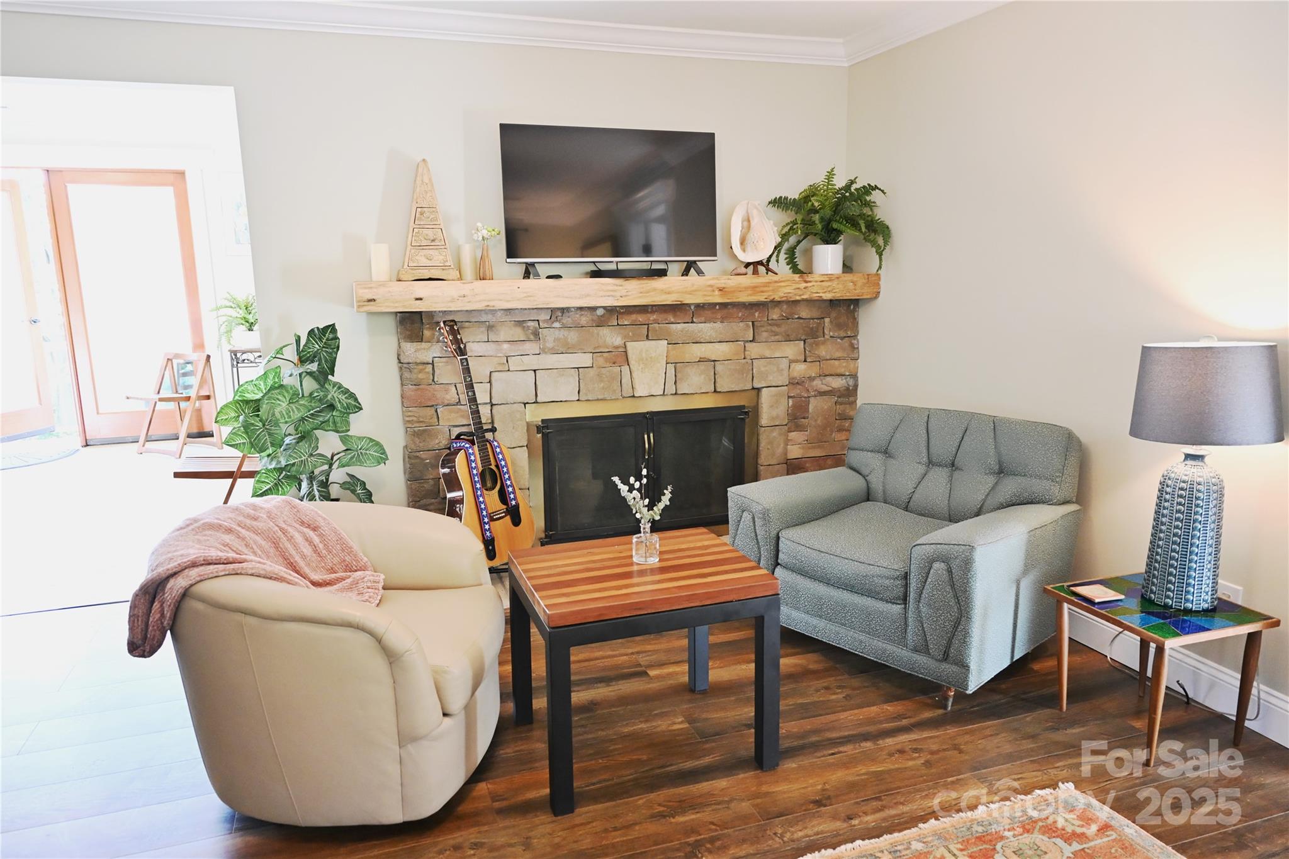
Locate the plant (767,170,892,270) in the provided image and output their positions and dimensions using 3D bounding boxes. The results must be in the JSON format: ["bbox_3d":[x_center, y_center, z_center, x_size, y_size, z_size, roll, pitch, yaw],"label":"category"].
[{"bbox_3d":[0.822,-0.960,3.972,0.564,0.481,0.509,-4,12,-18],"label":"plant"}]

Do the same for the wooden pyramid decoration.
[{"bbox_3d":[-0.919,-0.873,3.595,0.249,0.499,0.190,-4,11,-18],"label":"wooden pyramid decoration"}]

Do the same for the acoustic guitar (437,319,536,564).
[{"bbox_3d":[-0.704,0.052,3.504,0.130,1.045,0.400,-19,-10,37],"label":"acoustic guitar"}]

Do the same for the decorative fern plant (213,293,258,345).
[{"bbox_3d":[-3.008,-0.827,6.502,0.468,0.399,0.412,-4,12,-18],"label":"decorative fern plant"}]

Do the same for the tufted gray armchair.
[{"bbox_3d":[0.923,0.391,3.114,0.762,0.785,0.968,-10,14,-41],"label":"tufted gray armchair"}]

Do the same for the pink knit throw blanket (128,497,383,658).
[{"bbox_3d":[-0.986,0.380,2.212,0.600,0.290,0.630,-4,11,-18],"label":"pink knit throw blanket"}]

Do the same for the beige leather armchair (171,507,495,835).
[{"bbox_3d":[-0.782,0.584,2.348,0.777,0.688,0.756,0,11,4],"label":"beige leather armchair"}]

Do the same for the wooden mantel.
[{"bbox_3d":[-0.058,-0.626,3.892,2.386,0.124,0.302,-4,12,-18],"label":"wooden mantel"}]

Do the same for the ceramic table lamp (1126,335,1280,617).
[{"bbox_3d":[1.558,0.121,2.428,0.365,0.757,0.365,-4,11,-18],"label":"ceramic table lamp"}]

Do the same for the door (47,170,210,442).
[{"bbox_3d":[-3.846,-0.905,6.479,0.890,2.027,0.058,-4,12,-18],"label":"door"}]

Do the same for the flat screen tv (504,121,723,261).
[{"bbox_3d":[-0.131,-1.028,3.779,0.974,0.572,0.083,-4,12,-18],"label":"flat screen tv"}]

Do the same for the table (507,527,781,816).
[{"bbox_3d":[-0.016,0.638,2.428,0.619,0.536,0.495,-5,12,-19],"label":"table"}]

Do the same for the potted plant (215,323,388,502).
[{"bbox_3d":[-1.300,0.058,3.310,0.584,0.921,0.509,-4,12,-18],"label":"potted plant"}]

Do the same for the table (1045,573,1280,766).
[{"bbox_3d":[1.484,0.693,2.514,0.414,0.397,0.414,-4,11,-18],"label":"table"}]

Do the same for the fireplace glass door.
[{"bbox_3d":[0.015,0.211,4.124,1.043,0.592,0.060,-4,11,-18],"label":"fireplace glass door"}]

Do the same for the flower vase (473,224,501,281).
[{"bbox_3d":[-0.672,-0.759,3.672,0.119,0.240,0.100,-4,11,-18],"label":"flower vase"}]

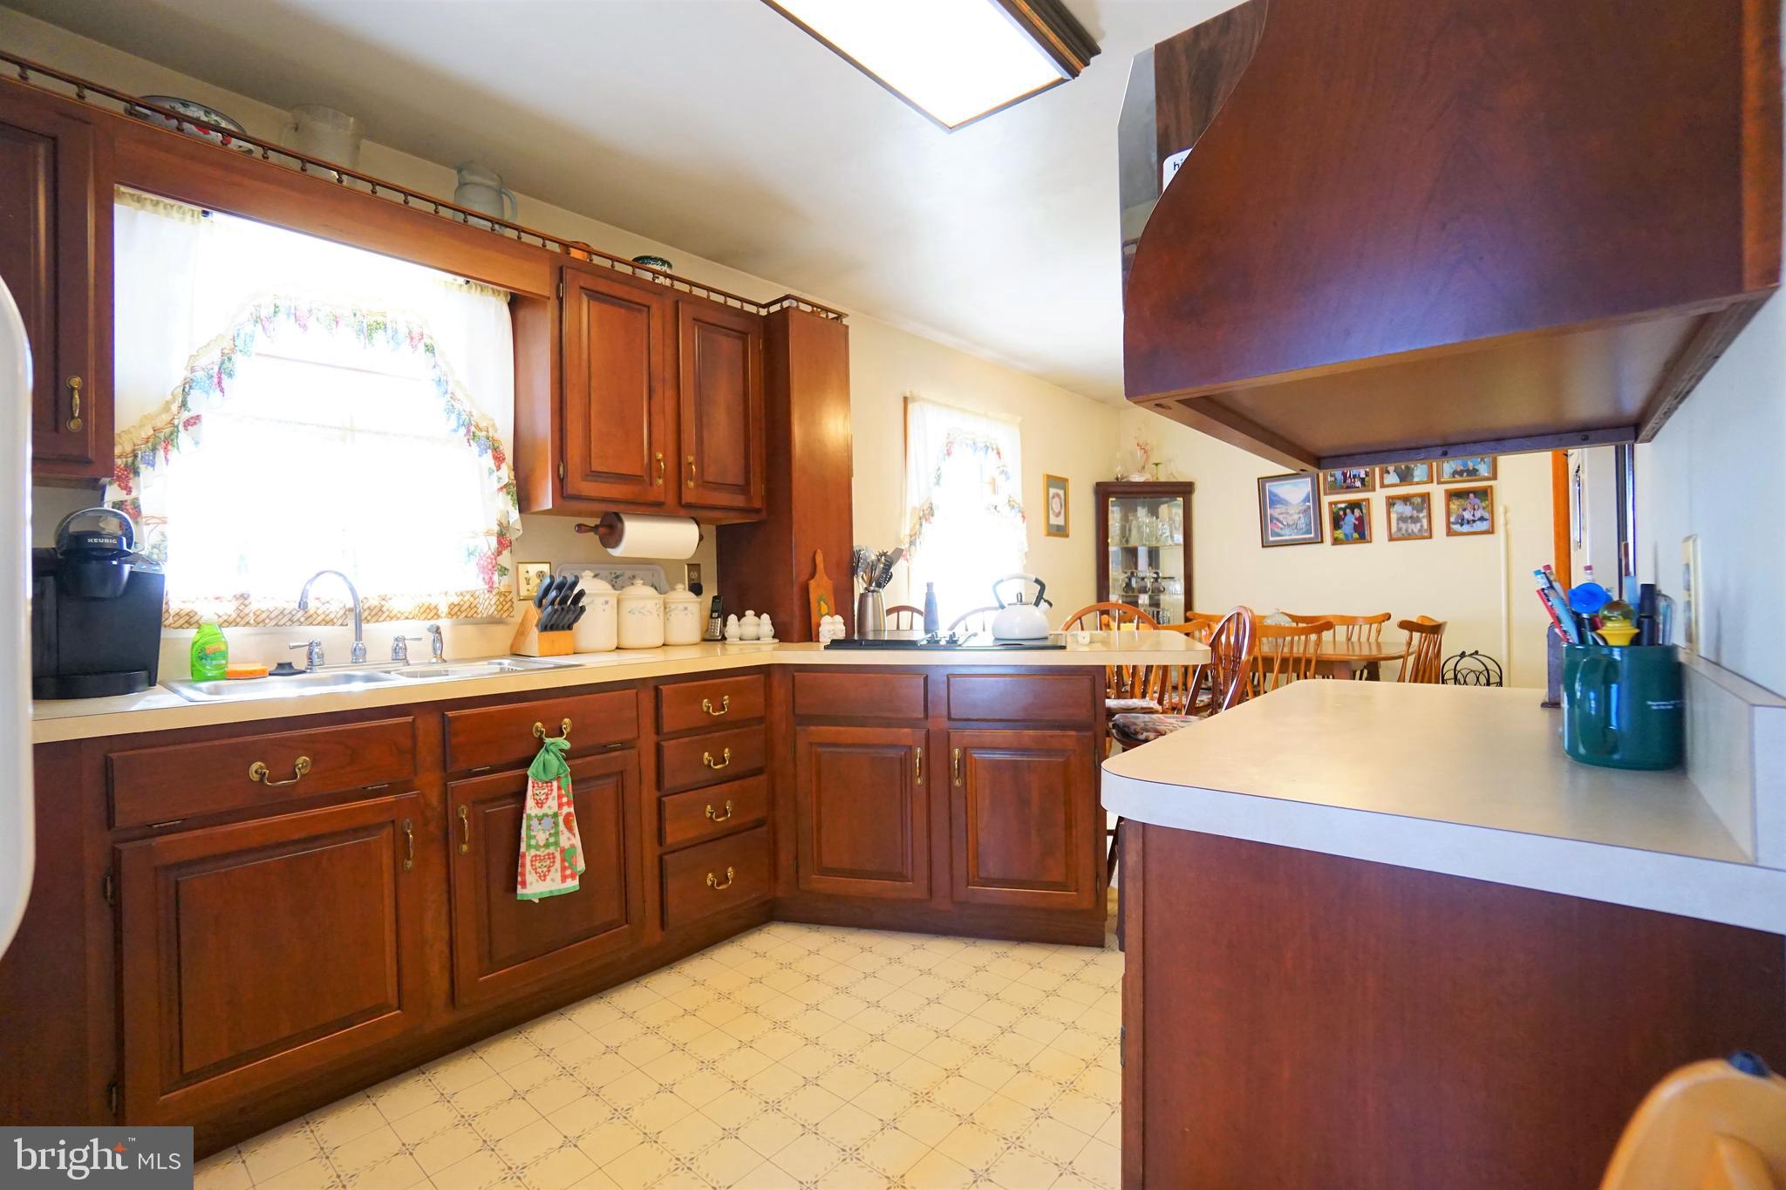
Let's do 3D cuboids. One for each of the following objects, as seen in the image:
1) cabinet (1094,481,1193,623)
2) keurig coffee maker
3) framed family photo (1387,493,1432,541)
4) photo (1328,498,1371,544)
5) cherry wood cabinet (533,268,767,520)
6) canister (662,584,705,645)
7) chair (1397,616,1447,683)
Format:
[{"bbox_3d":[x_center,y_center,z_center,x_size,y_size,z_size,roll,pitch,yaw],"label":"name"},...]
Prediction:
[{"bbox_3d":[1.776,0.124,5.398,0.690,1.820,0.440,-1,0,-2],"label":"cabinet"},{"bbox_3d":[-1.781,0.016,1.638,0.290,0.395,0.245,-1,0,43],"label":"keurig coffee maker"},{"bbox_3d":[2.985,-0.449,4.301,0.215,0.265,0.022,-1,0,43],"label":"framed family photo"},{"bbox_3d":[2.835,-0.457,4.617,0.220,0.271,0.020,-1,0,43],"label":"photo"},{"bbox_3d":[-0.852,-0.643,2.592,0.330,0.755,0.770,-1,0,43],"label":"cherry wood cabinet"},{"bbox_3d":[-0.782,0.072,2.774,0.136,0.225,0.136,-1,0,43],"label":"canister"},{"bbox_3d":[2.378,0.575,3.656,0.540,0.910,0.510,-1,0,43],"label":"chair"}]

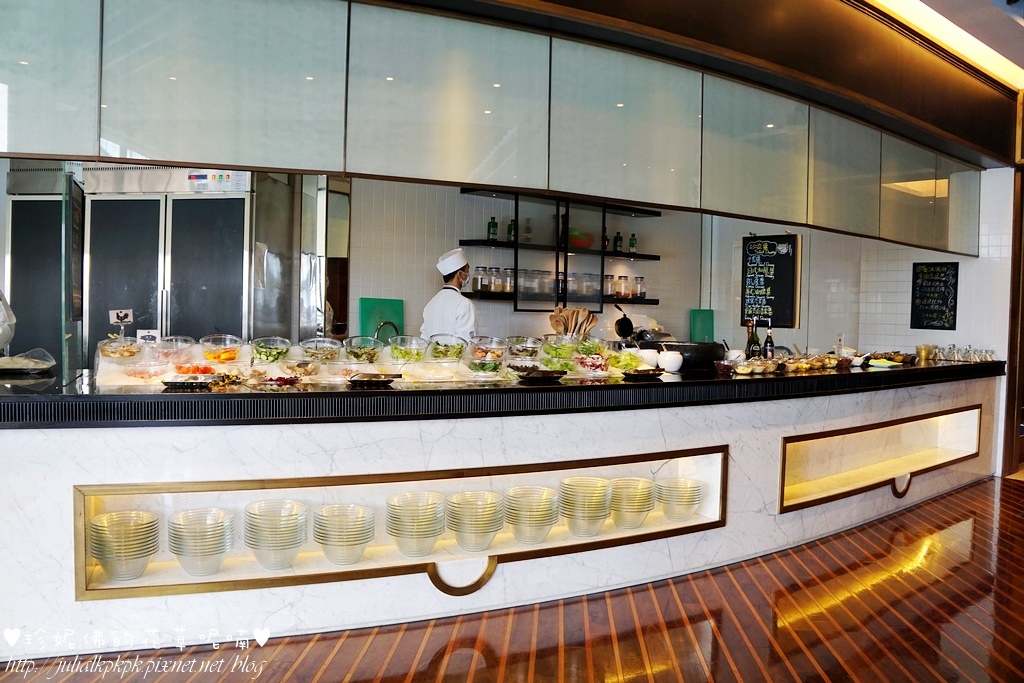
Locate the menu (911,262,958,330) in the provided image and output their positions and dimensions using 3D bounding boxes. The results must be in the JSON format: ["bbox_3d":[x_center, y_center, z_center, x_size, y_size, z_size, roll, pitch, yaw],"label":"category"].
[{"bbox_3d":[3.764,-0.405,6.840,0.020,0.595,0.400,0,2,-35],"label":"menu"}]

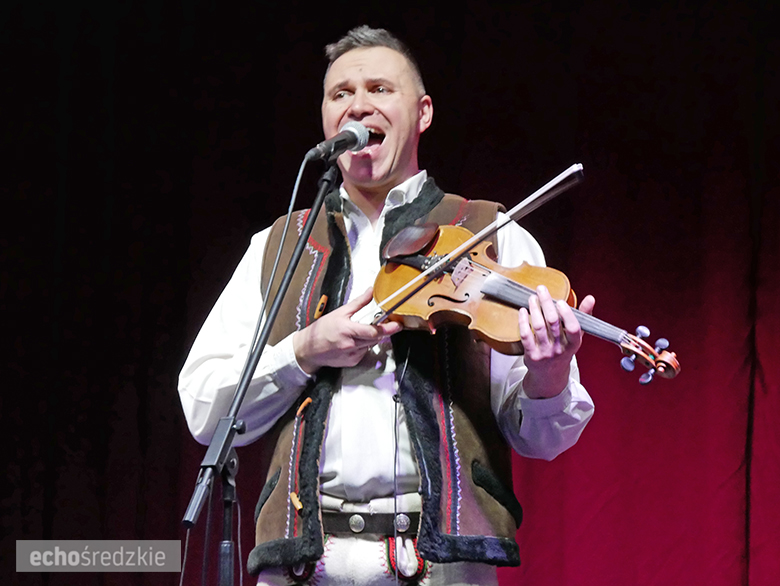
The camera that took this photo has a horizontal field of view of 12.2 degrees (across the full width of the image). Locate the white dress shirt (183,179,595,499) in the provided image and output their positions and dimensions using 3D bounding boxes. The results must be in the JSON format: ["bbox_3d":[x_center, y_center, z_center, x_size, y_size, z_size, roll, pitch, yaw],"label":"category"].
[{"bbox_3d":[-0.006,0.075,6.000,0.660,0.570,0.400,-1,-6,14],"label":"white dress shirt"}]

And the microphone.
[{"bbox_3d":[-0.086,-0.245,5.910,0.052,0.052,0.185,-3,8,25],"label":"microphone"}]

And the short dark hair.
[{"bbox_3d":[-0.024,-0.376,6.070,0.168,0.150,0.200,-2,-12,22],"label":"short dark hair"}]

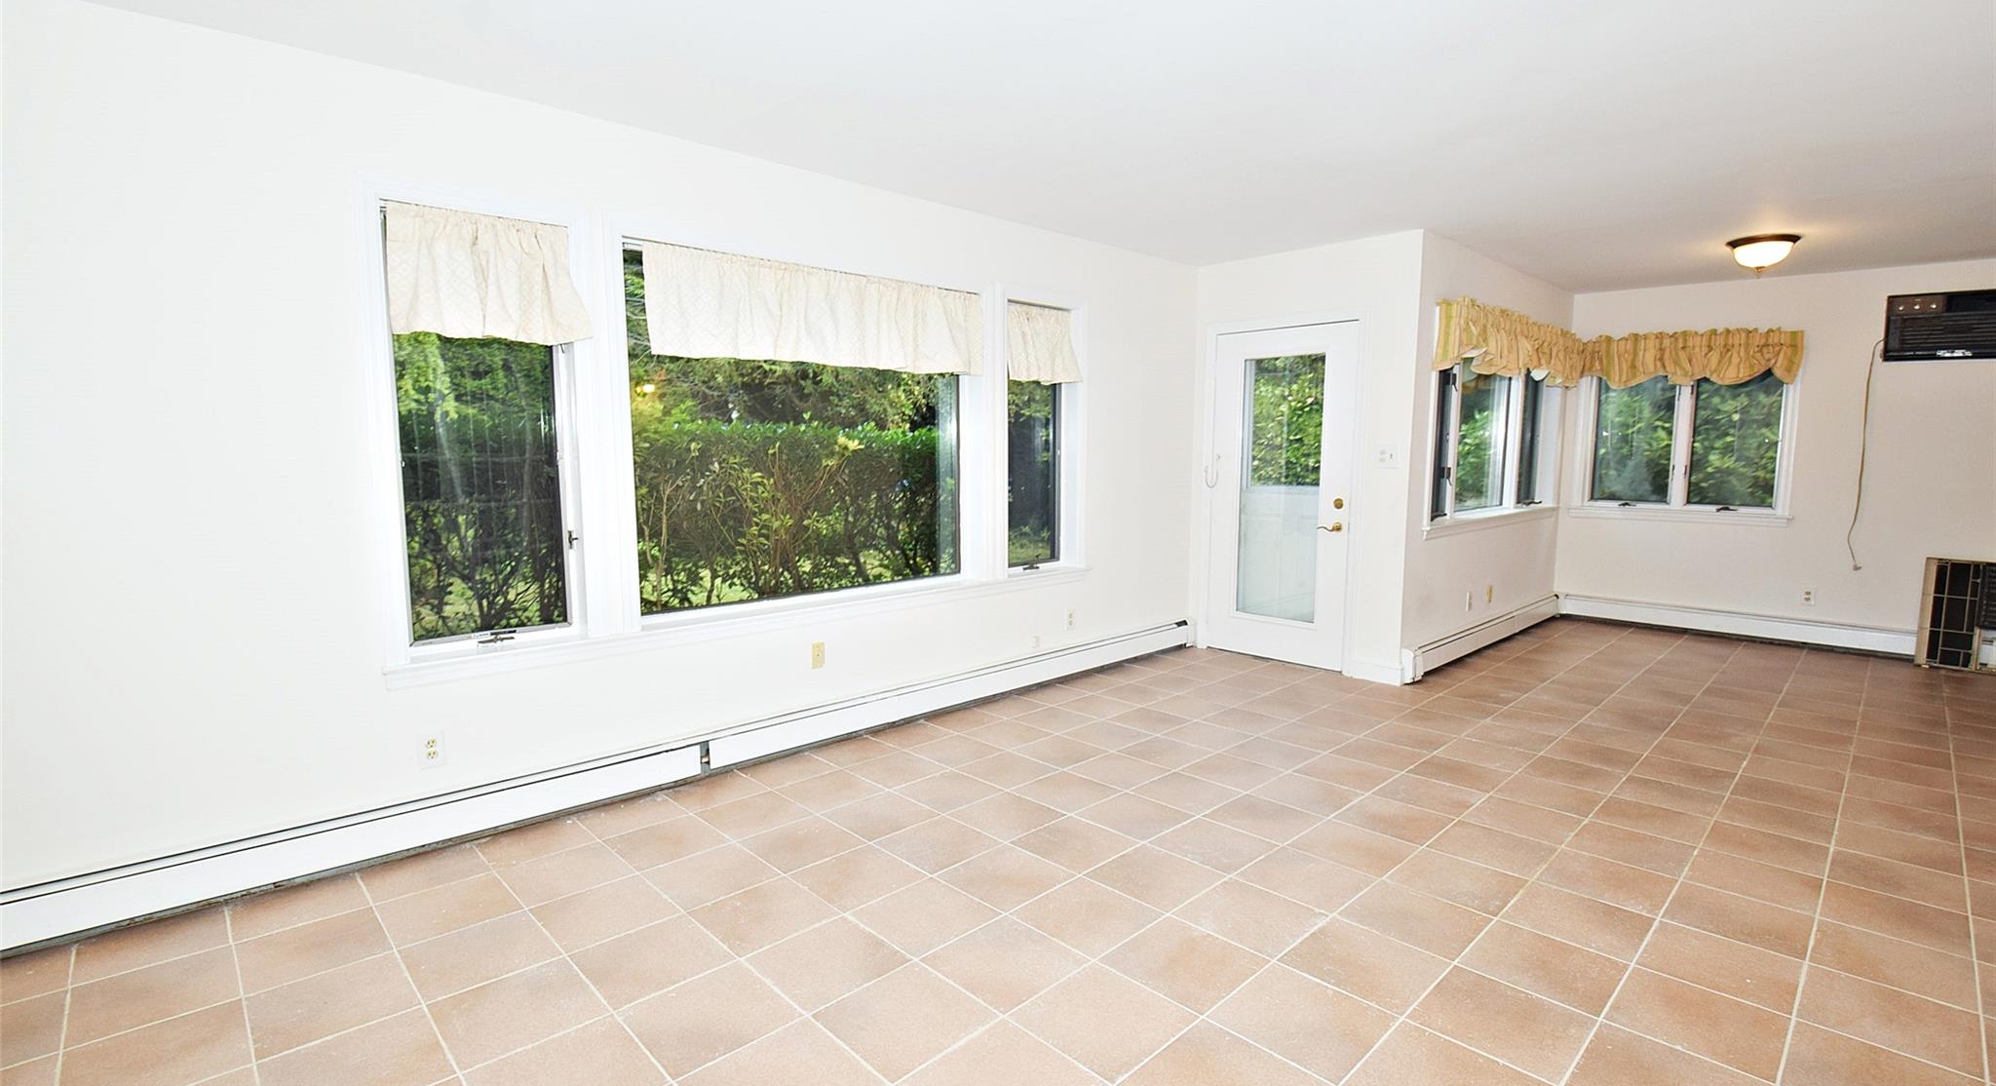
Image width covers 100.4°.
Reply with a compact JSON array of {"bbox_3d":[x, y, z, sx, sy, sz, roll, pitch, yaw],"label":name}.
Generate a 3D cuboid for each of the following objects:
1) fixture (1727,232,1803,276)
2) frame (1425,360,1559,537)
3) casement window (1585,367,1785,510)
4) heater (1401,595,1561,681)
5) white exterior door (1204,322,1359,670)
[{"bbox_3d":[4.220,-1.584,4.596,0.315,0.180,0.315,6,9,41],"label":"fixture"},{"bbox_3d":[3.326,-0.729,5.479,2.550,1.220,0.120,-6,9,-42],"label":"frame"},{"bbox_3d":[4.900,-0.783,5.948,1.120,1.100,0.100,5,8,40],"label":"casement window"},{"bbox_3d":[3.320,0.583,5.536,2.809,0.200,0.070,-6,9,-42],"label":"heater"},{"bbox_3d":[1.718,-0.283,5.095,0.883,2.020,0.060,6,9,43],"label":"white exterior door"}]

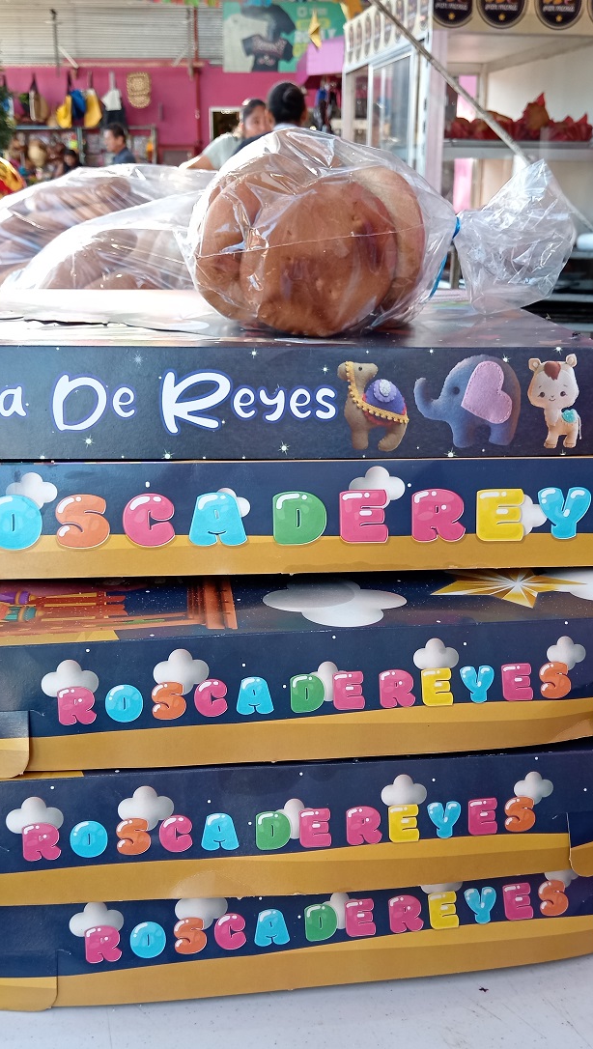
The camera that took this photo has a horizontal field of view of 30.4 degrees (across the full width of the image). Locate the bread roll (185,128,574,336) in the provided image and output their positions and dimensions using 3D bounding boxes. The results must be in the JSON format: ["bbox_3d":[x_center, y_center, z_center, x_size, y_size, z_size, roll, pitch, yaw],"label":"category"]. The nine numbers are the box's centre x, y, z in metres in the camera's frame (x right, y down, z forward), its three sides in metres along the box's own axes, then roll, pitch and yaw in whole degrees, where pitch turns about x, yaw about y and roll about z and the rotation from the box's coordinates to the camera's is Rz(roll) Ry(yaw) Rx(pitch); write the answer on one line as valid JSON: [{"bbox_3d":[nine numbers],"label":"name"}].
[{"bbox_3d":[0.048,-0.212,0.788,0.250,0.130,0.155,0,18,-4],"label":"bread roll"}]

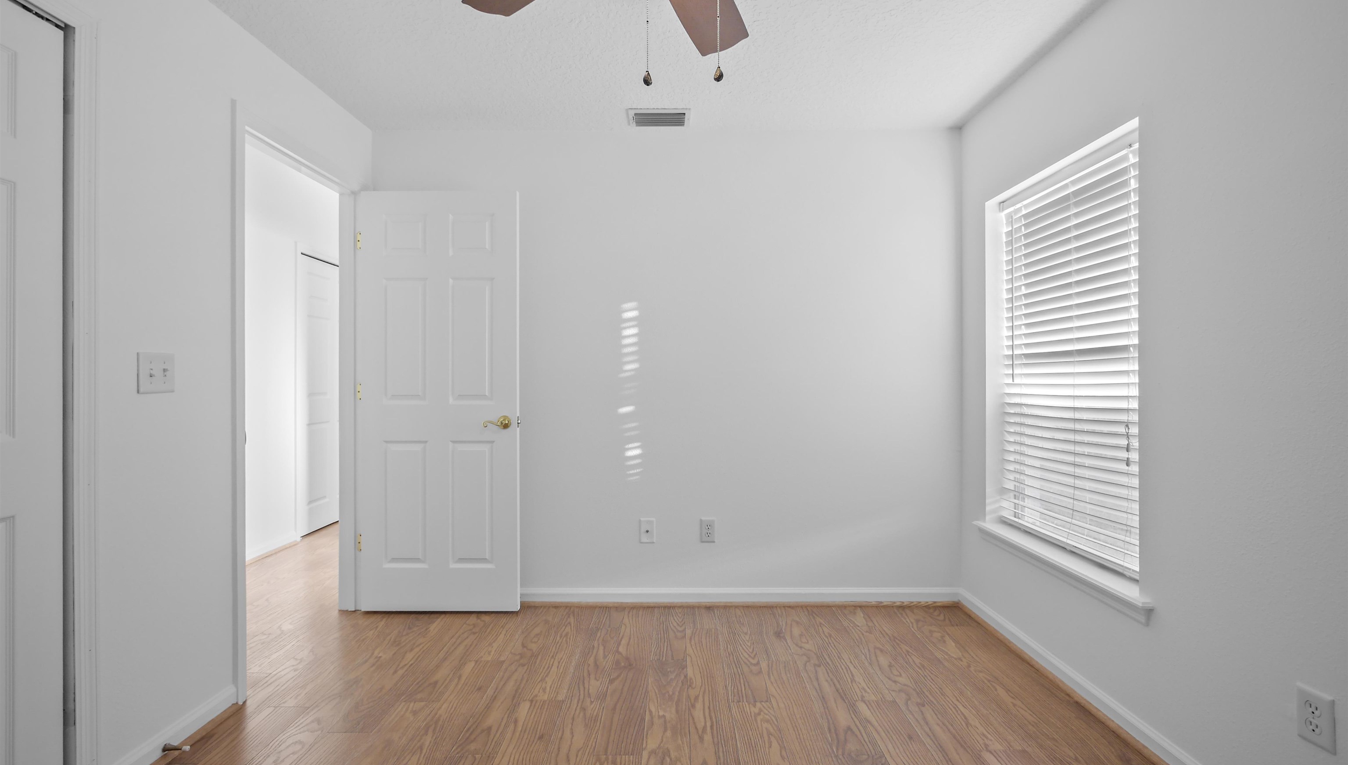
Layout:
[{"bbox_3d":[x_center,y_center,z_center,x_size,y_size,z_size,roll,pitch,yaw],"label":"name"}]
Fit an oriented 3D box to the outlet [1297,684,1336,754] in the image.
[{"bbox_3d":[1.451,0.761,1.235,0.009,0.122,0.077,0,0,0],"label":"outlet"}]

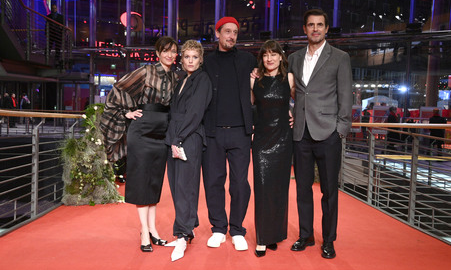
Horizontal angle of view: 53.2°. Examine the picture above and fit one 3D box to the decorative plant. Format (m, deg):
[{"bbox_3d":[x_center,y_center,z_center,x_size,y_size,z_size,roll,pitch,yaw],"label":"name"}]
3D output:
[{"bbox_3d":[-1.608,0.237,5.470,0.720,1.180,0.600,2,2,0],"label":"decorative plant"}]

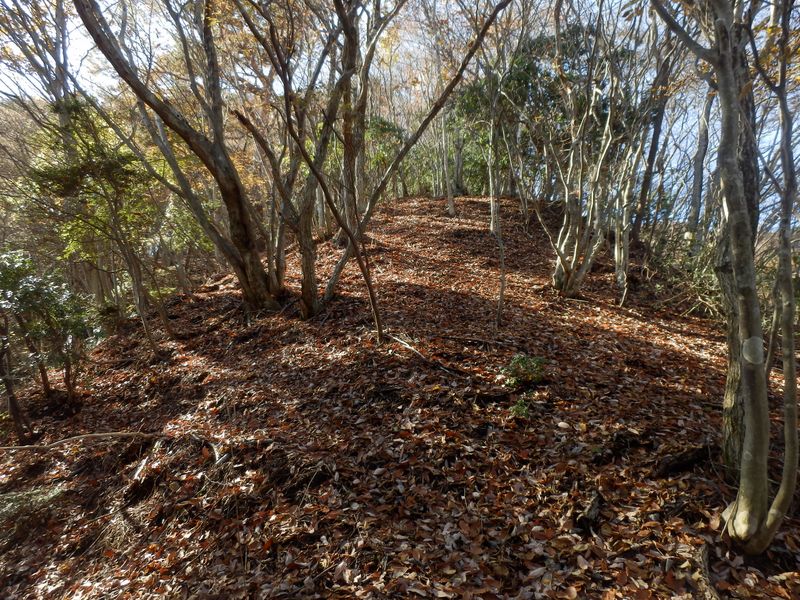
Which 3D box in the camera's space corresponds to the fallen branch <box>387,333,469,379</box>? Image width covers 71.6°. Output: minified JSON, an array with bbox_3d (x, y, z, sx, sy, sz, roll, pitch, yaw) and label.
[{"bbox_3d":[0.225,0.540,5.680,0.140,0.080,1.650,-6,14,-26],"label":"fallen branch"}]

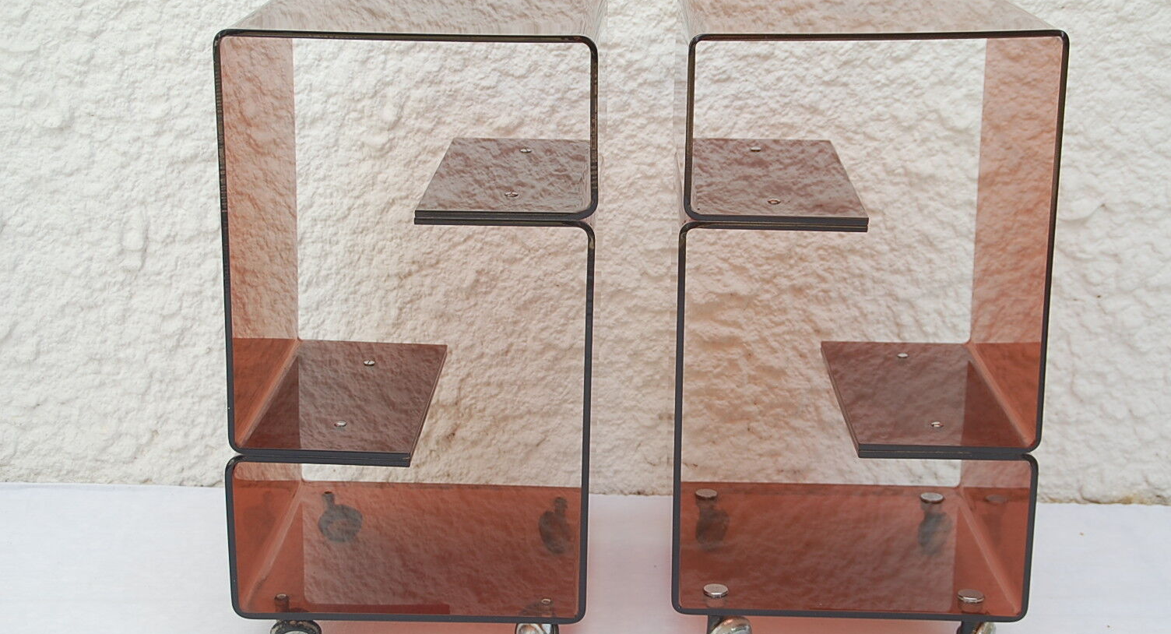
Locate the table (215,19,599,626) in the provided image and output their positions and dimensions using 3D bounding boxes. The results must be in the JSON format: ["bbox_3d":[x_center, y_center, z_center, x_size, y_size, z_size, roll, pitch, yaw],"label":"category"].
[{"bbox_3d":[-0.176,-0.002,2.313,0.380,0.693,0.408,1,15,2],"label":"table"}]

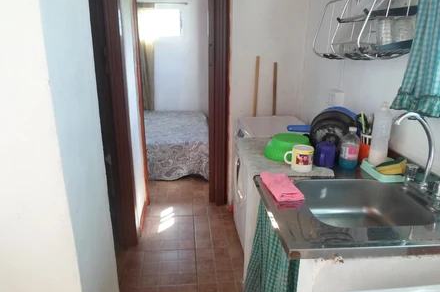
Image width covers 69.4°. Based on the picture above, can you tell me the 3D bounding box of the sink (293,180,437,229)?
[{"bbox_3d":[0.455,0.243,1.042,0.375,0.160,0.320,-1,18,-5],"label":"sink"}]

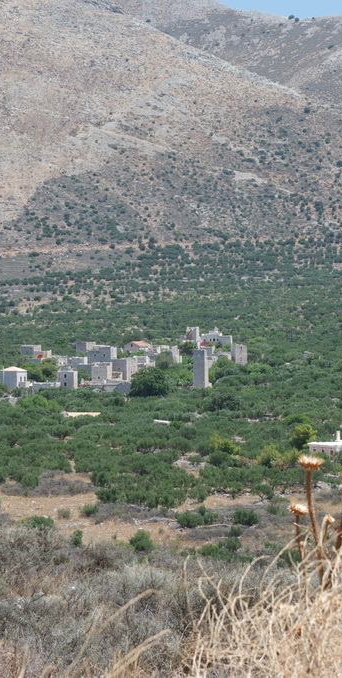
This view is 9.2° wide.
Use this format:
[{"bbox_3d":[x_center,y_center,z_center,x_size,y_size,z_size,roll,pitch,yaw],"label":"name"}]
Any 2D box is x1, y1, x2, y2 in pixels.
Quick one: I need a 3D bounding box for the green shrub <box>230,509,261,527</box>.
[{"bbox_3d":[13.107,31.194,372.000,4.900,3.000,4.500,0,1,0],"label":"green shrub"}]

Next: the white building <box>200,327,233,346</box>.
[{"bbox_3d":[21.375,-0.799,1000.000,14.000,8.800,8.000,0,1,7],"label":"white building"}]

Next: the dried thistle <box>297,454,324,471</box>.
[{"bbox_3d":[0.282,0.249,4.300,0.052,0.033,0.050,0,1,0],"label":"dried thistle"}]

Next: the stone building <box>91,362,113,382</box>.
[{"bbox_3d":[-25.030,12.196,775.000,5.800,7.281,5.800,0,1,18],"label":"stone building"}]

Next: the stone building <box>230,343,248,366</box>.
[{"bbox_3d":[30.667,7.835,953.000,5.500,10.600,5.500,0,1,-20],"label":"stone building"}]

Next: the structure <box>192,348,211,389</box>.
[{"bbox_3d":[12.127,12.087,852.000,5.000,15.400,5.000,0,1,19],"label":"structure"}]

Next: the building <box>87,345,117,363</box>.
[{"bbox_3d":[-26.611,6.628,830.000,9.600,8.188,7.000,0,1,18],"label":"building"}]

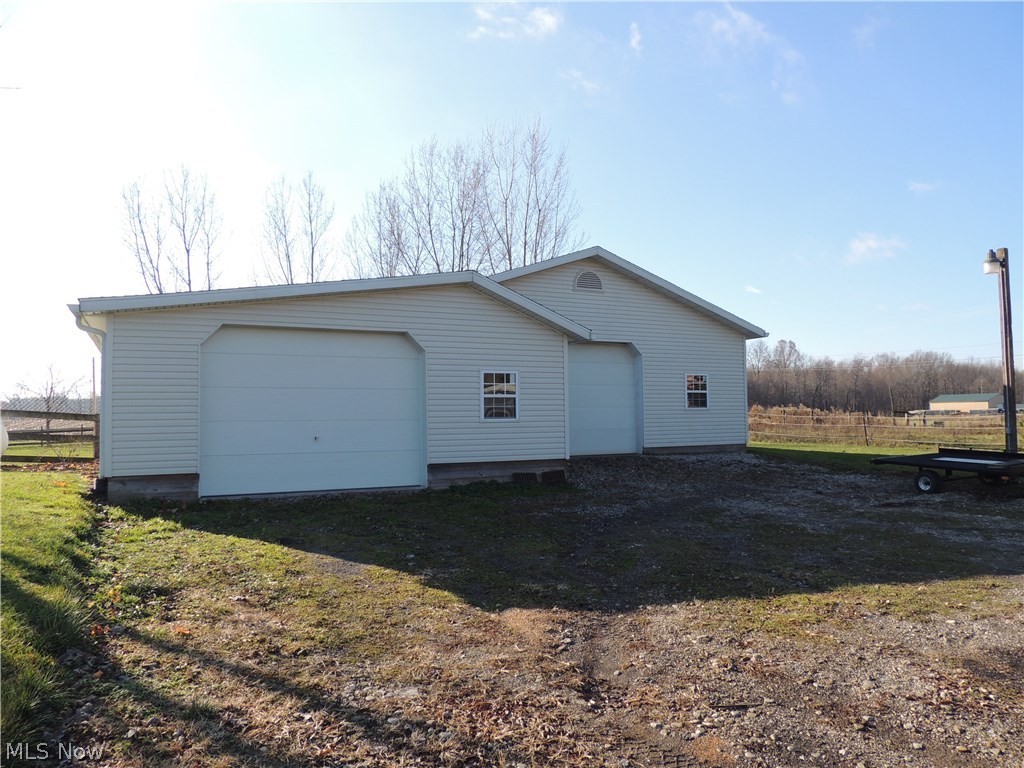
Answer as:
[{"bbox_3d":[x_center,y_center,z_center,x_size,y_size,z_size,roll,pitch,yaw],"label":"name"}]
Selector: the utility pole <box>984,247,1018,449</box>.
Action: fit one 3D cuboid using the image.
[{"bbox_3d":[8.380,-0.280,12.130,0.500,4.050,0.230,-1,-1,-27],"label":"utility pole"}]

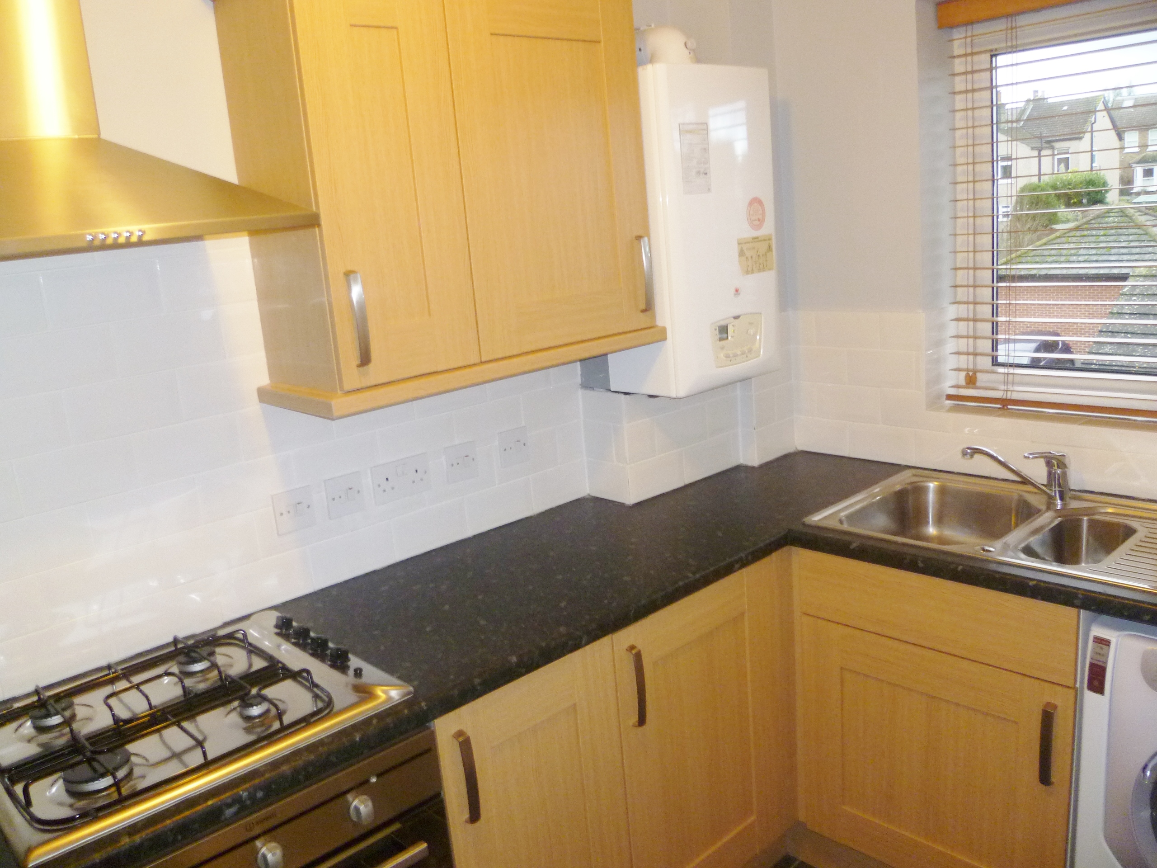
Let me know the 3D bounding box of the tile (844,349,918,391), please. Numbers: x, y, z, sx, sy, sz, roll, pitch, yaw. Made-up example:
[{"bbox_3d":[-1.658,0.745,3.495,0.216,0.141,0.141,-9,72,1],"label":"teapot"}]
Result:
[{"bbox_3d":[0.793,-0.169,2.453,0.009,0.100,0.198,-16,17,-39],"label":"tile"}]

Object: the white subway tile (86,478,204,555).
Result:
[{"bbox_3d":[-0.788,0.145,1.705,0.200,0.100,0.009,-16,17,-40],"label":"white subway tile"}]

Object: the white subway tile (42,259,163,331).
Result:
[{"bbox_3d":[-0.836,-0.247,1.655,0.198,0.100,0.009,-16,17,-39],"label":"white subway tile"}]

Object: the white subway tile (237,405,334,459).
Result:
[{"bbox_3d":[-0.584,-0.015,1.873,0.200,0.100,0.009,-16,17,-40],"label":"white subway tile"}]

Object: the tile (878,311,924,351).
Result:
[{"bbox_3d":[0.846,-0.269,2.445,0.009,0.100,0.124,-16,17,-40],"label":"tile"}]

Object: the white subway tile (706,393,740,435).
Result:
[{"bbox_3d":[0.393,-0.050,2.560,0.139,0.100,0.009,-16,17,-40],"label":"white subway tile"}]

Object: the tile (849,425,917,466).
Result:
[{"bbox_3d":[0.830,0.026,2.560,0.009,0.100,0.200,-16,17,-40],"label":"tile"}]

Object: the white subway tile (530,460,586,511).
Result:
[{"bbox_3d":[-0.050,0.133,2.445,0.189,0.096,0.009,-16,17,-40],"label":"white subway tile"}]

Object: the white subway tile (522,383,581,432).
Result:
[{"bbox_3d":[-0.069,-0.065,2.358,0.186,0.100,0.009,-16,17,-39],"label":"white subway tile"}]

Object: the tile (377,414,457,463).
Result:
[{"bbox_3d":[-0.361,0.020,2.113,0.198,0.100,0.009,-16,17,-39],"label":"tile"}]

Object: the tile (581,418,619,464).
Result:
[{"bbox_3d":[0.055,0.019,2.397,0.009,0.100,0.112,-16,17,-39],"label":"tile"}]

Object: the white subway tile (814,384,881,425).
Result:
[{"bbox_3d":[0.752,-0.083,2.602,0.009,0.102,0.198,-16,17,-40],"label":"white subway tile"}]

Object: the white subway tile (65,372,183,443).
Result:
[{"bbox_3d":[-0.819,-0.052,1.693,0.200,0.100,0.009,-16,17,-40],"label":"white subway tile"}]

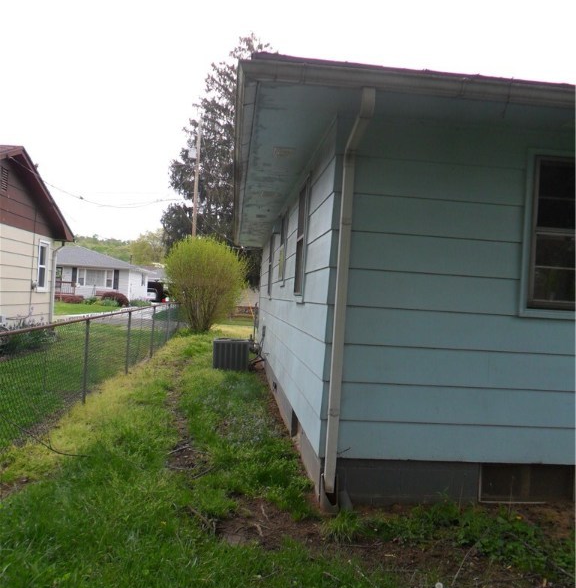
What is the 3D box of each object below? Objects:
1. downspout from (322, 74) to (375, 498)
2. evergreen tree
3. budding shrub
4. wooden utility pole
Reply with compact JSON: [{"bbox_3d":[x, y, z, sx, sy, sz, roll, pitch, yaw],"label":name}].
[{"bbox_3d":[0.414,0.115,4.139,0.100,2.880,0.650,3,0,-6],"label":"downspout"},{"bbox_3d":[-2.980,-8.519,42.000,10.800,19.700,10.800,3,0,-6],"label":"evergreen tree"},{"bbox_3d":[-2.688,-0.308,19.400,2.600,3.050,2.600,3,0,-6],"label":"budding shrub"},{"bbox_3d":[-4.979,-4.060,32.000,0.280,10.600,0.280,3,0,-6],"label":"wooden utility pole"}]

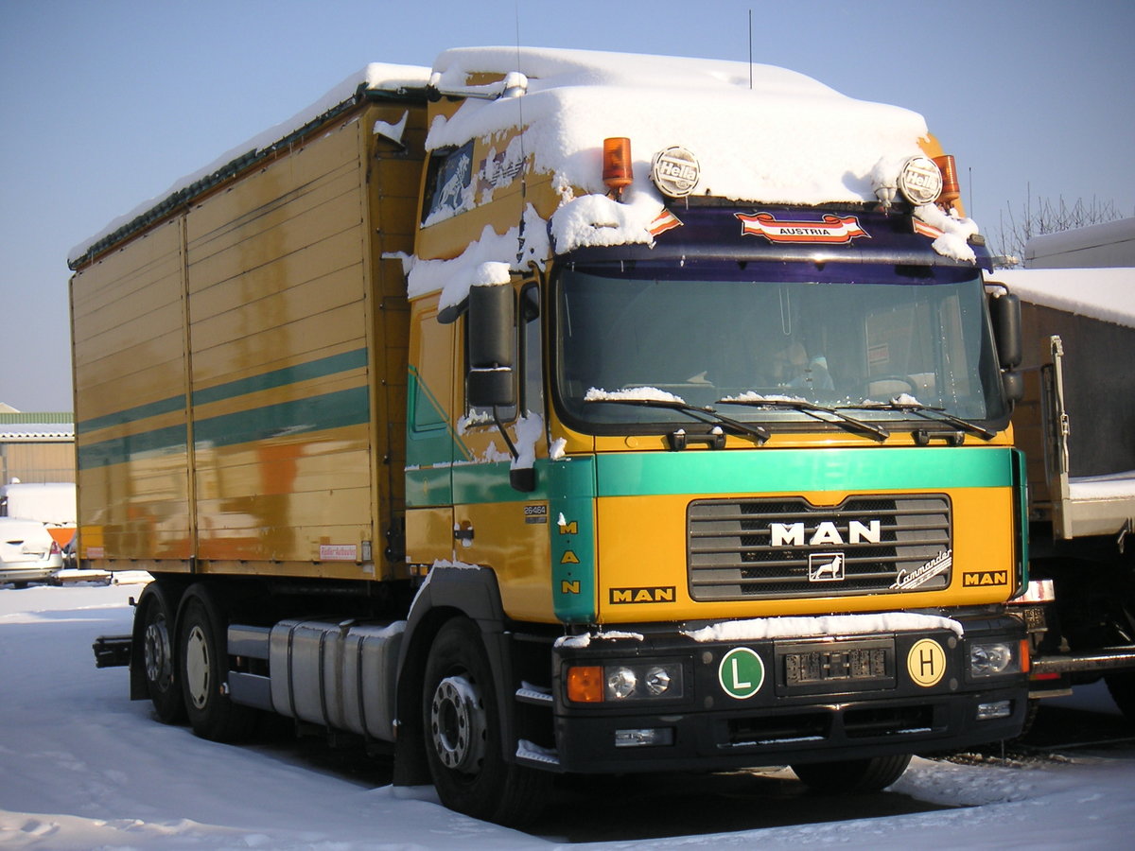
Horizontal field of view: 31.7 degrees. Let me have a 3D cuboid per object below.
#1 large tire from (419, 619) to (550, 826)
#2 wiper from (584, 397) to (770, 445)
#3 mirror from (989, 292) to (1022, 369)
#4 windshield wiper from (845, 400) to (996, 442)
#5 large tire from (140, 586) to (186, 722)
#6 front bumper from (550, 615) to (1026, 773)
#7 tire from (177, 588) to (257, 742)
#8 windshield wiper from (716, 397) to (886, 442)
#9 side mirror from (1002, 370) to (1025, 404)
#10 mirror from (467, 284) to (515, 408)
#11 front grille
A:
[{"bbox_3d":[-0.396,1.451,9.738,0.310,1.035,1.035,0,-3,-26],"label":"large tire"},{"bbox_3d":[0.497,-0.021,8.756,0.870,0.190,0.170,0,-3,-26],"label":"wiper"},{"bbox_3d":[2.193,-0.475,9.984,0.110,0.370,0.200,-4,-3,42],"label":"mirror"},{"bbox_3d":[1.634,-0.019,9.298,0.930,0.165,0.140,0,-3,-26],"label":"windshield wiper"},{"bbox_3d":[-2.914,1.690,14.918,0.310,1.035,1.035,0,-3,-26],"label":"large tire"},{"bbox_3d":[1.128,1.198,8.982,2.470,0.570,0.420,0,-3,-26],"label":"front bumper"},{"bbox_3d":[-2.400,1.651,13.666,0.320,1.035,1.035,0,-3,-26],"label":"tire"},{"bbox_3d":[1.074,-0.027,8.987,0.930,0.180,0.130,0,-3,-26],"label":"windshield wiper"},{"bbox_3d":[2.205,-0.193,9.973,0.100,0.155,0.190,-4,-3,42],"label":"side mirror"},{"bbox_3d":[-0.328,-0.344,8.724,0.200,0.540,0.120,-2,-2,2],"label":"mirror"},{"bbox_3d":[1.121,0.541,8.897,1.400,0.440,0.100,0,-3,-26],"label":"front grille"}]

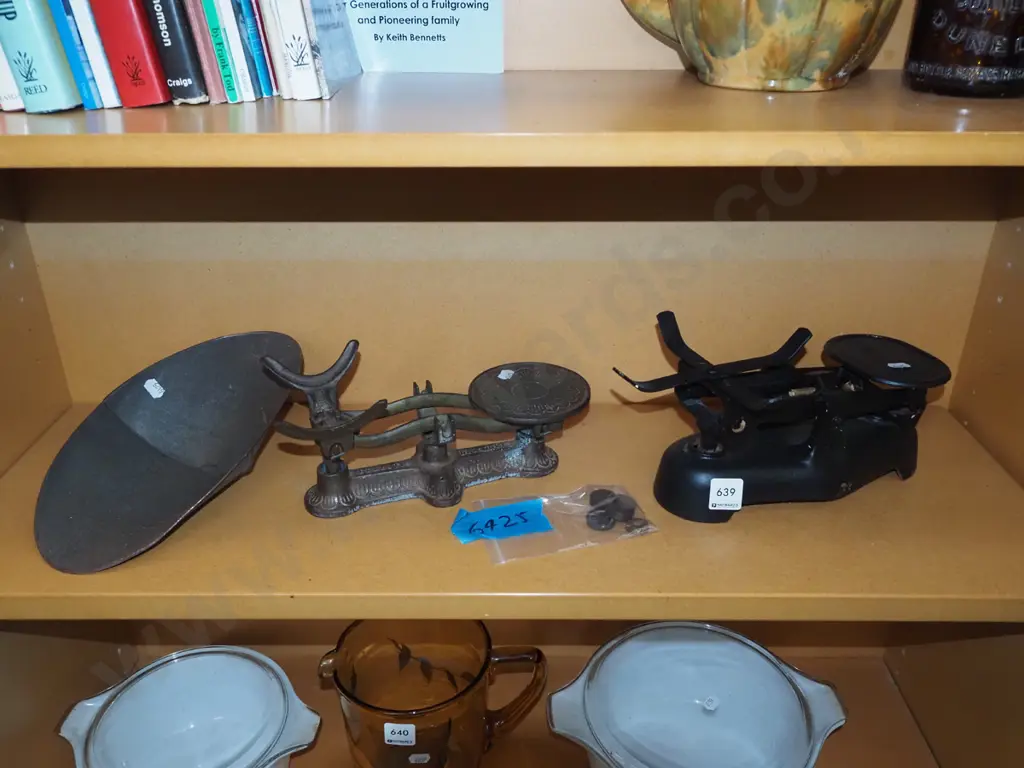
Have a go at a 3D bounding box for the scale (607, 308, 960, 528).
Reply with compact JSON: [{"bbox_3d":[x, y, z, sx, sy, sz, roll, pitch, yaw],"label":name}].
[{"bbox_3d":[0.224,0.021,0.691,0.318,0.133,0.176,-9,28,-18],"label":"scale"}]

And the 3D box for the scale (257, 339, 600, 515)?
[{"bbox_3d":[-0.059,0.026,0.690,0.267,0.126,0.114,-9,28,-17],"label":"scale"}]

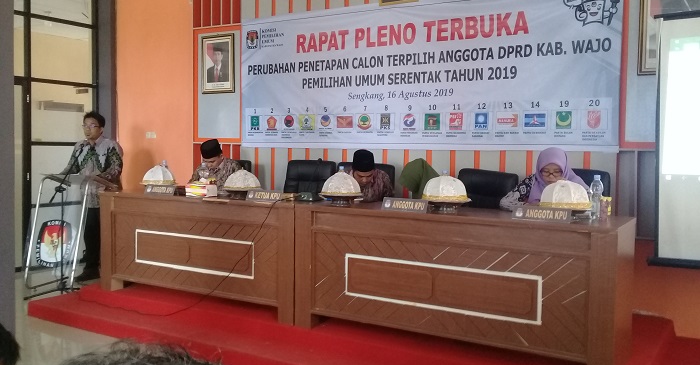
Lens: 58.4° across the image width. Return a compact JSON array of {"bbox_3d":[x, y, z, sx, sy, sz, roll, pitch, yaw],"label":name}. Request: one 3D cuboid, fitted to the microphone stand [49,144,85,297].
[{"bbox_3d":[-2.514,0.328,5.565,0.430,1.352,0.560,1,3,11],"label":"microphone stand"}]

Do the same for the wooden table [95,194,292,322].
[{"bbox_3d":[-1.035,0.489,4.775,1.925,0.784,0.569,3,4,31],"label":"wooden table"}]

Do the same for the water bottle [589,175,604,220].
[{"bbox_3d":[1.334,0.080,3.389,0.067,0.240,0.067,3,4,31],"label":"water bottle"}]

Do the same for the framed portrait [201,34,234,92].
[{"bbox_3d":[-1.344,-1.202,6.409,0.445,0.574,0.035,3,4,31],"label":"framed portrait"}]

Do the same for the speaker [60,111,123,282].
[{"bbox_3d":[-2.580,0.123,6.242,0.560,1.688,0.420,1,3,9],"label":"speaker"}]

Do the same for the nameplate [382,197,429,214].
[{"bbox_3d":[0.328,0.134,3.674,0.293,0.077,0.050,3,4,31],"label":"nameplate"}]

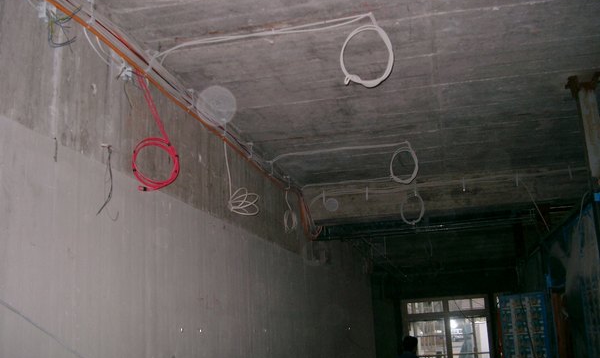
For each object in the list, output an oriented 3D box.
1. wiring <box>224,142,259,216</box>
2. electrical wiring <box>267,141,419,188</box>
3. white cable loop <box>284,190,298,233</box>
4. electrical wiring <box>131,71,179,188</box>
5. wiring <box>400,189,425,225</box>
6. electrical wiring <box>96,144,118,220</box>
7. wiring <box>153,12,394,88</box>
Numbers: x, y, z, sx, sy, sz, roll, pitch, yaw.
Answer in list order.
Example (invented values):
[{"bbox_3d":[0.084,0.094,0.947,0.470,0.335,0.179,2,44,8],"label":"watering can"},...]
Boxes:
[{"bbox_3d":[-0.424,0.004,4.733,0.270,0.530,0.180,-5,-14,14],"label":"wiring"},{"bbox_3d":[0.371,-0.082,5.604,1.320,0.370,0.180,-5,-14,14],"label":"electrical wiring"},{"bbox_3d":[-0.083,0.307,6.258,0.140,0.430,0.150,-5,-14,14],"label":"white cable loop"},{"bbox_3d":[-0.788,-0.255,3.521,0.270,0.670,0.140,-5,-14,14],"label":"electrical wiring"},{"bbox_3d":[1.170,0.307,6.671,0.250,0.380,0.080,-5,-14,14],"label":"wiring"},{"bbox_3d":[-0.921,0.017,3.068,0.090,0.360,0.160,-5,-14,14],"label":"electrical wiring"},{"bbox_3d":[-0.172,-0.595,3.376,1.340,0.390,0.160,-5,-14,14],"label":"wiring"}]

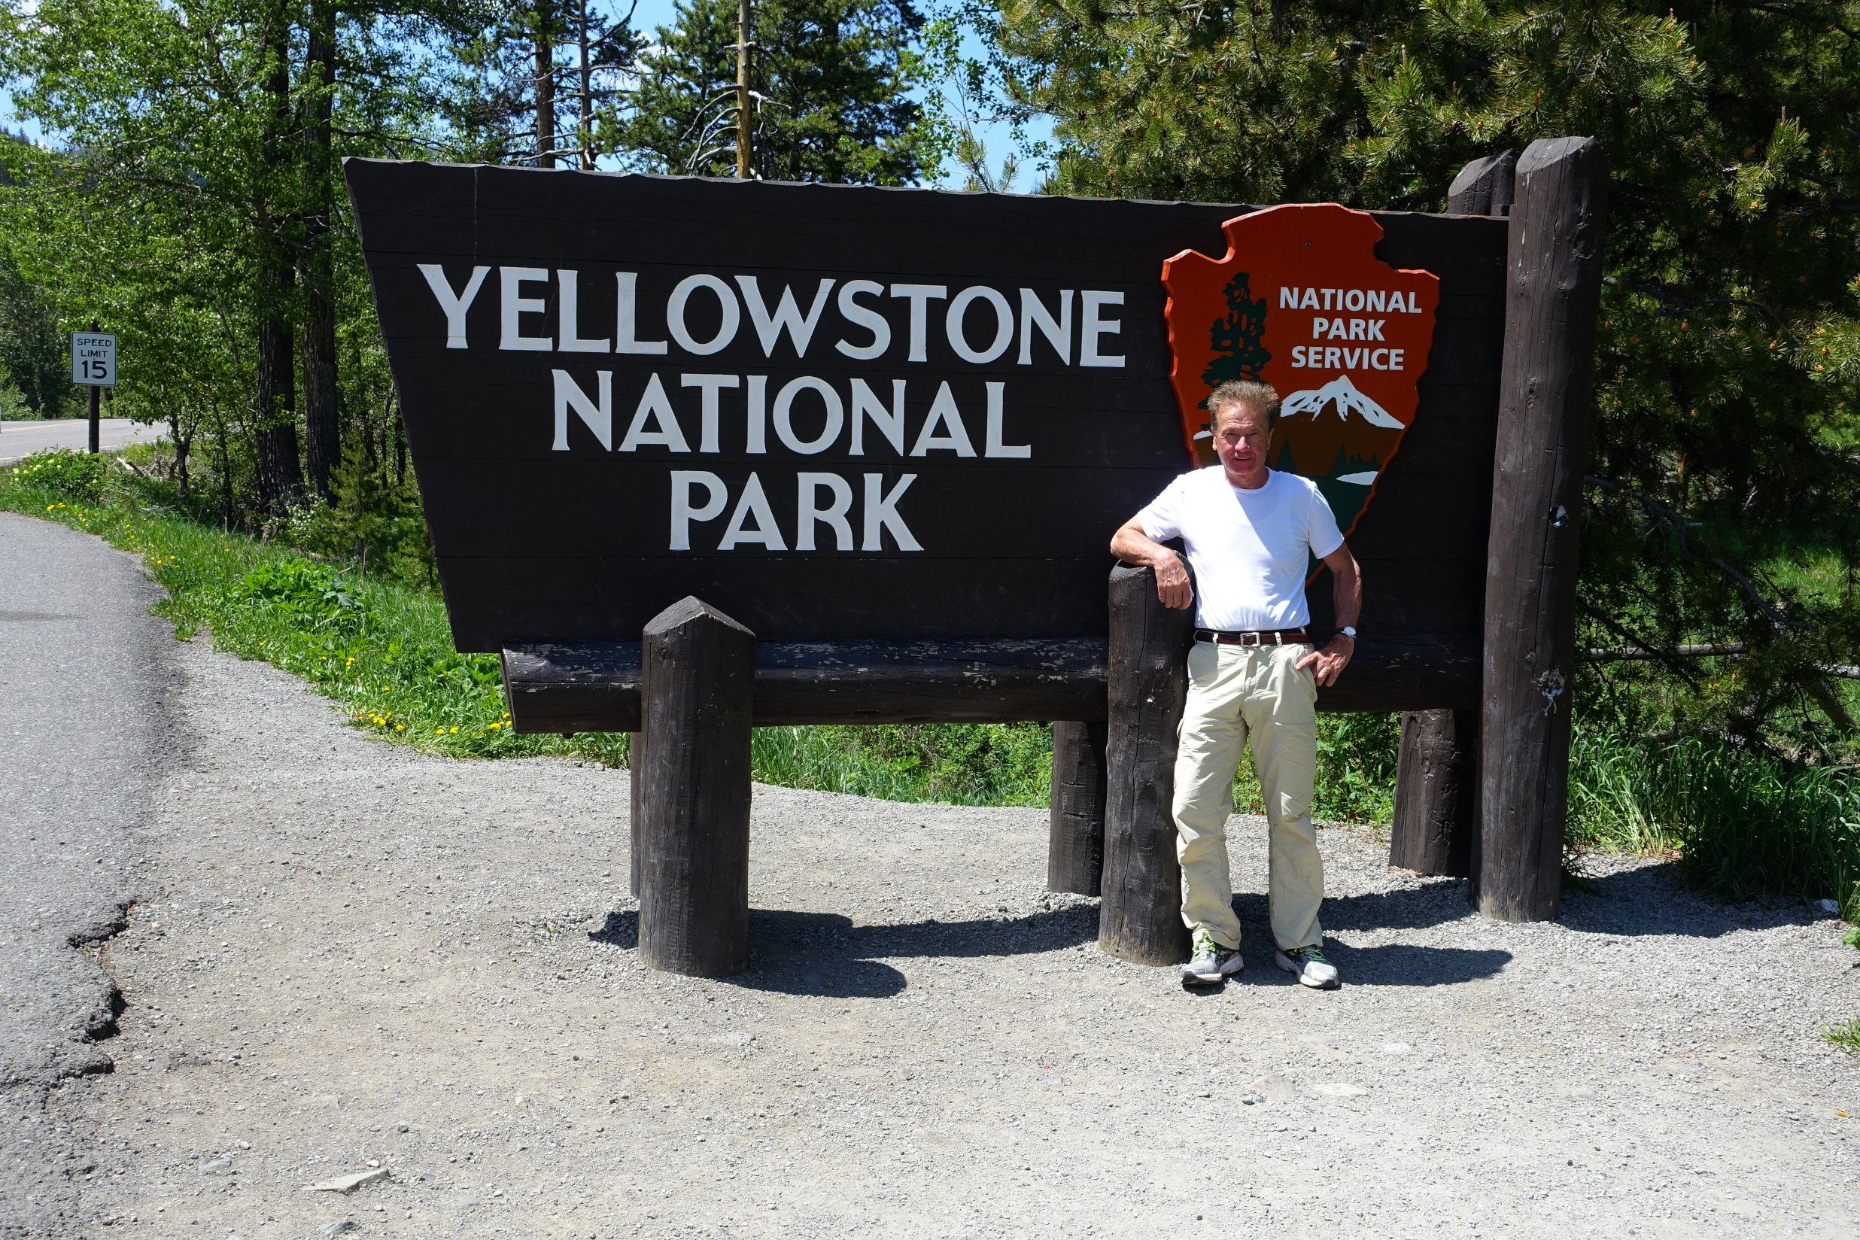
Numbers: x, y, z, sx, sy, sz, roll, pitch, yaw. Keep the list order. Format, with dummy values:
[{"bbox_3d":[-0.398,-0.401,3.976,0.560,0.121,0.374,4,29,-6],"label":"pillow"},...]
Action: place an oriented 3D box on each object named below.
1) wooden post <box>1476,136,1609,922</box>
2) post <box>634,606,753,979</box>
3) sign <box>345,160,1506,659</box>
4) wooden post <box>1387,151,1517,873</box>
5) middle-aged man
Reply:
[{"bbox_3d":[2.050,-0.296,6.604,0.300,2.586,0.300,0,5,-15],"label":"wooden post"},{"bbox_3d":[-0.699,0.493,5.903,0.325,1.112,0.325,0,5,-15],"label":"post"},{"bbox_3d":[0.170,-0.654,6.469,4.019,1.495,0.100,0,5,-15],"label":"sign"},{"bbox_3d":[1.978,-0.393,7.376,0.300,2.696,0.300,0,5,-15],"label":"wooden post"},{"bbox_3d":[0.902,0.188,5.760,0.730,1.750,0.400,1,5,2],"label":"middle-aged man"}]

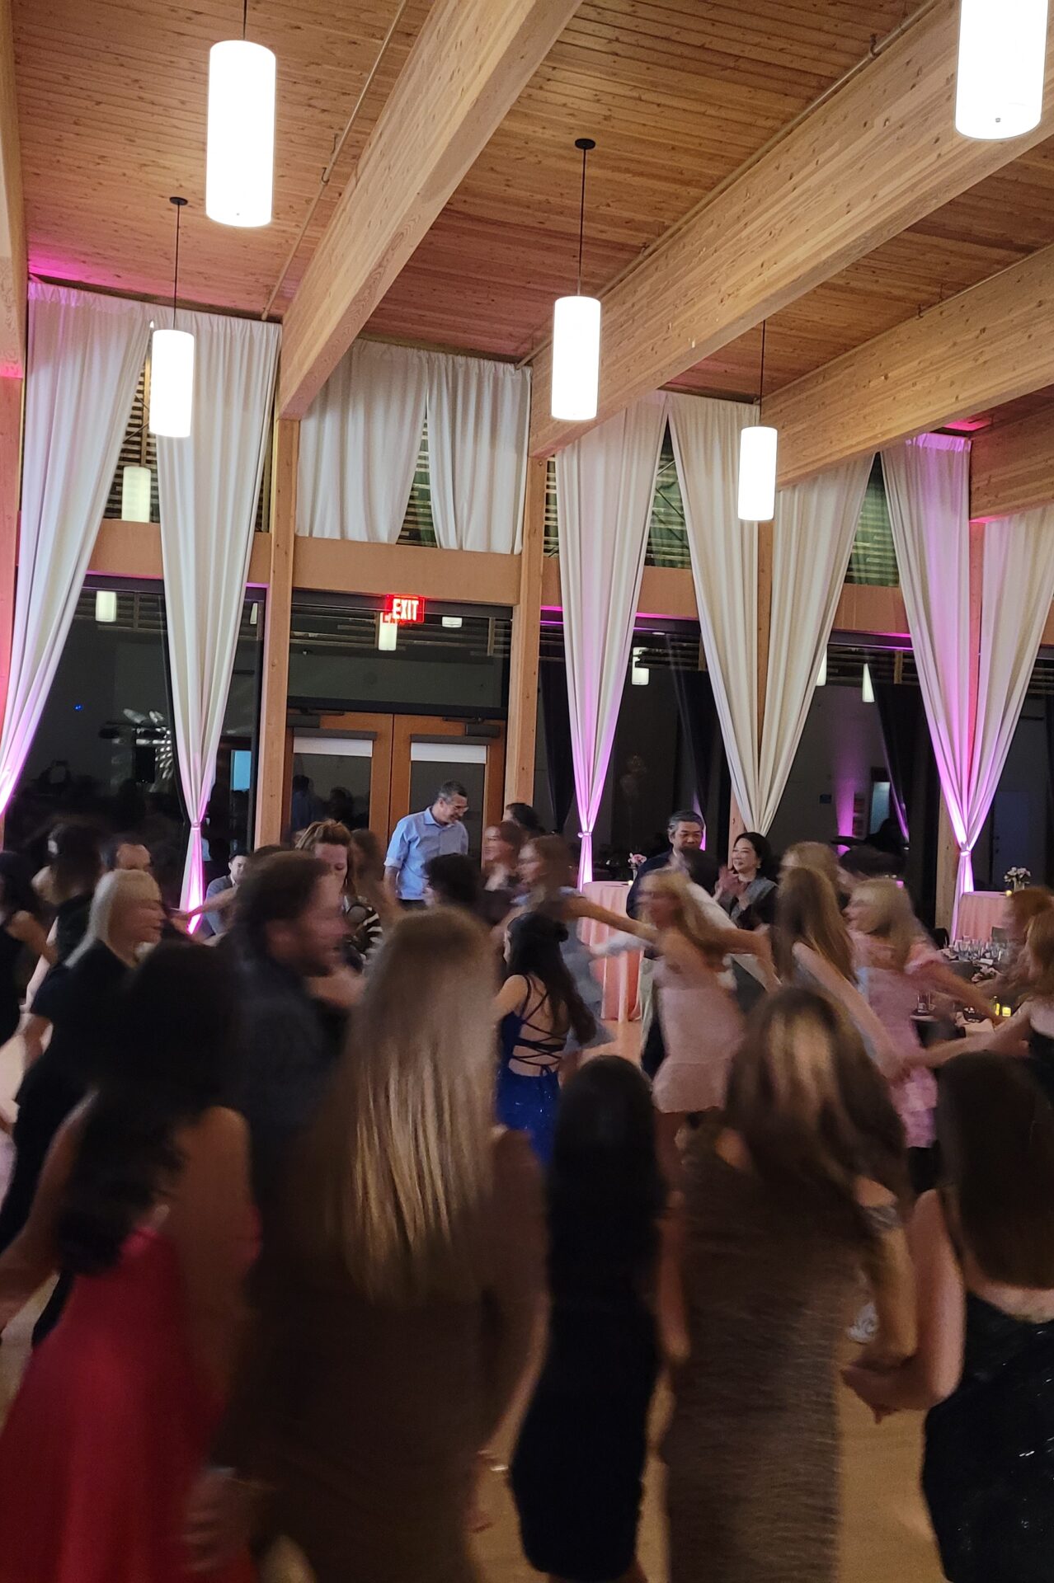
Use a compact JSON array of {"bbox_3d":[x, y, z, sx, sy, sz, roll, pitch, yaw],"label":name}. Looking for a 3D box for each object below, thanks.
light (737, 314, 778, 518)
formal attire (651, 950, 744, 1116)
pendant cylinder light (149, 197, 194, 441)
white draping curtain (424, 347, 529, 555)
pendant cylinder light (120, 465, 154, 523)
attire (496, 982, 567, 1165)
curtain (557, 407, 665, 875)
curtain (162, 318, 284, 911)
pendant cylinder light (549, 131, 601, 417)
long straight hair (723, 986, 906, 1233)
[{"bbox_3d":[1.697,-2.730,11.525,0.265,1.530,0.265,2,0,-16],"label":"light"},{"bbox_3d":[0.646,0.915,6.000,0.290,0.611,0.340,2,0,-39],"label":"formal attire"},{"bbox_3d":[-2.353,-3.145,10.566,0.265,1.580,0.265,2,0,-16],"label":"pendant cylinder light"},{"bbox_3d":[-0.421,-2.687,12.572,0.865,1.520,0.140,2,0,-16],"label":"white draping curtain"},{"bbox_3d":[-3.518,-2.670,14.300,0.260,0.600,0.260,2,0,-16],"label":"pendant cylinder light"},{"bbox_3d":[0.004,1.002,5.401,0.310,0.742,0.250,2,0,-27],"label":"attire"},{"bbox_3d":[0.632,-0.827,13.643,0.995,5.360,0.250,2,0,-16],"label":"curtain"},{"bbox_3d":[-2.455,-0.995,12.008,0.947,5.235,0.200,2,0,-16],"label":"curtain"},{"bbox_3d":[0.302,-2.920,9.086,0.265,1.580,0.265,2,0,0],"label":"pendant cylinder light"},{"bbox_3d":[0.460,0.508,2.550,0.285,0.385,0.240,3,0,7],"label":"long straight hair"}]

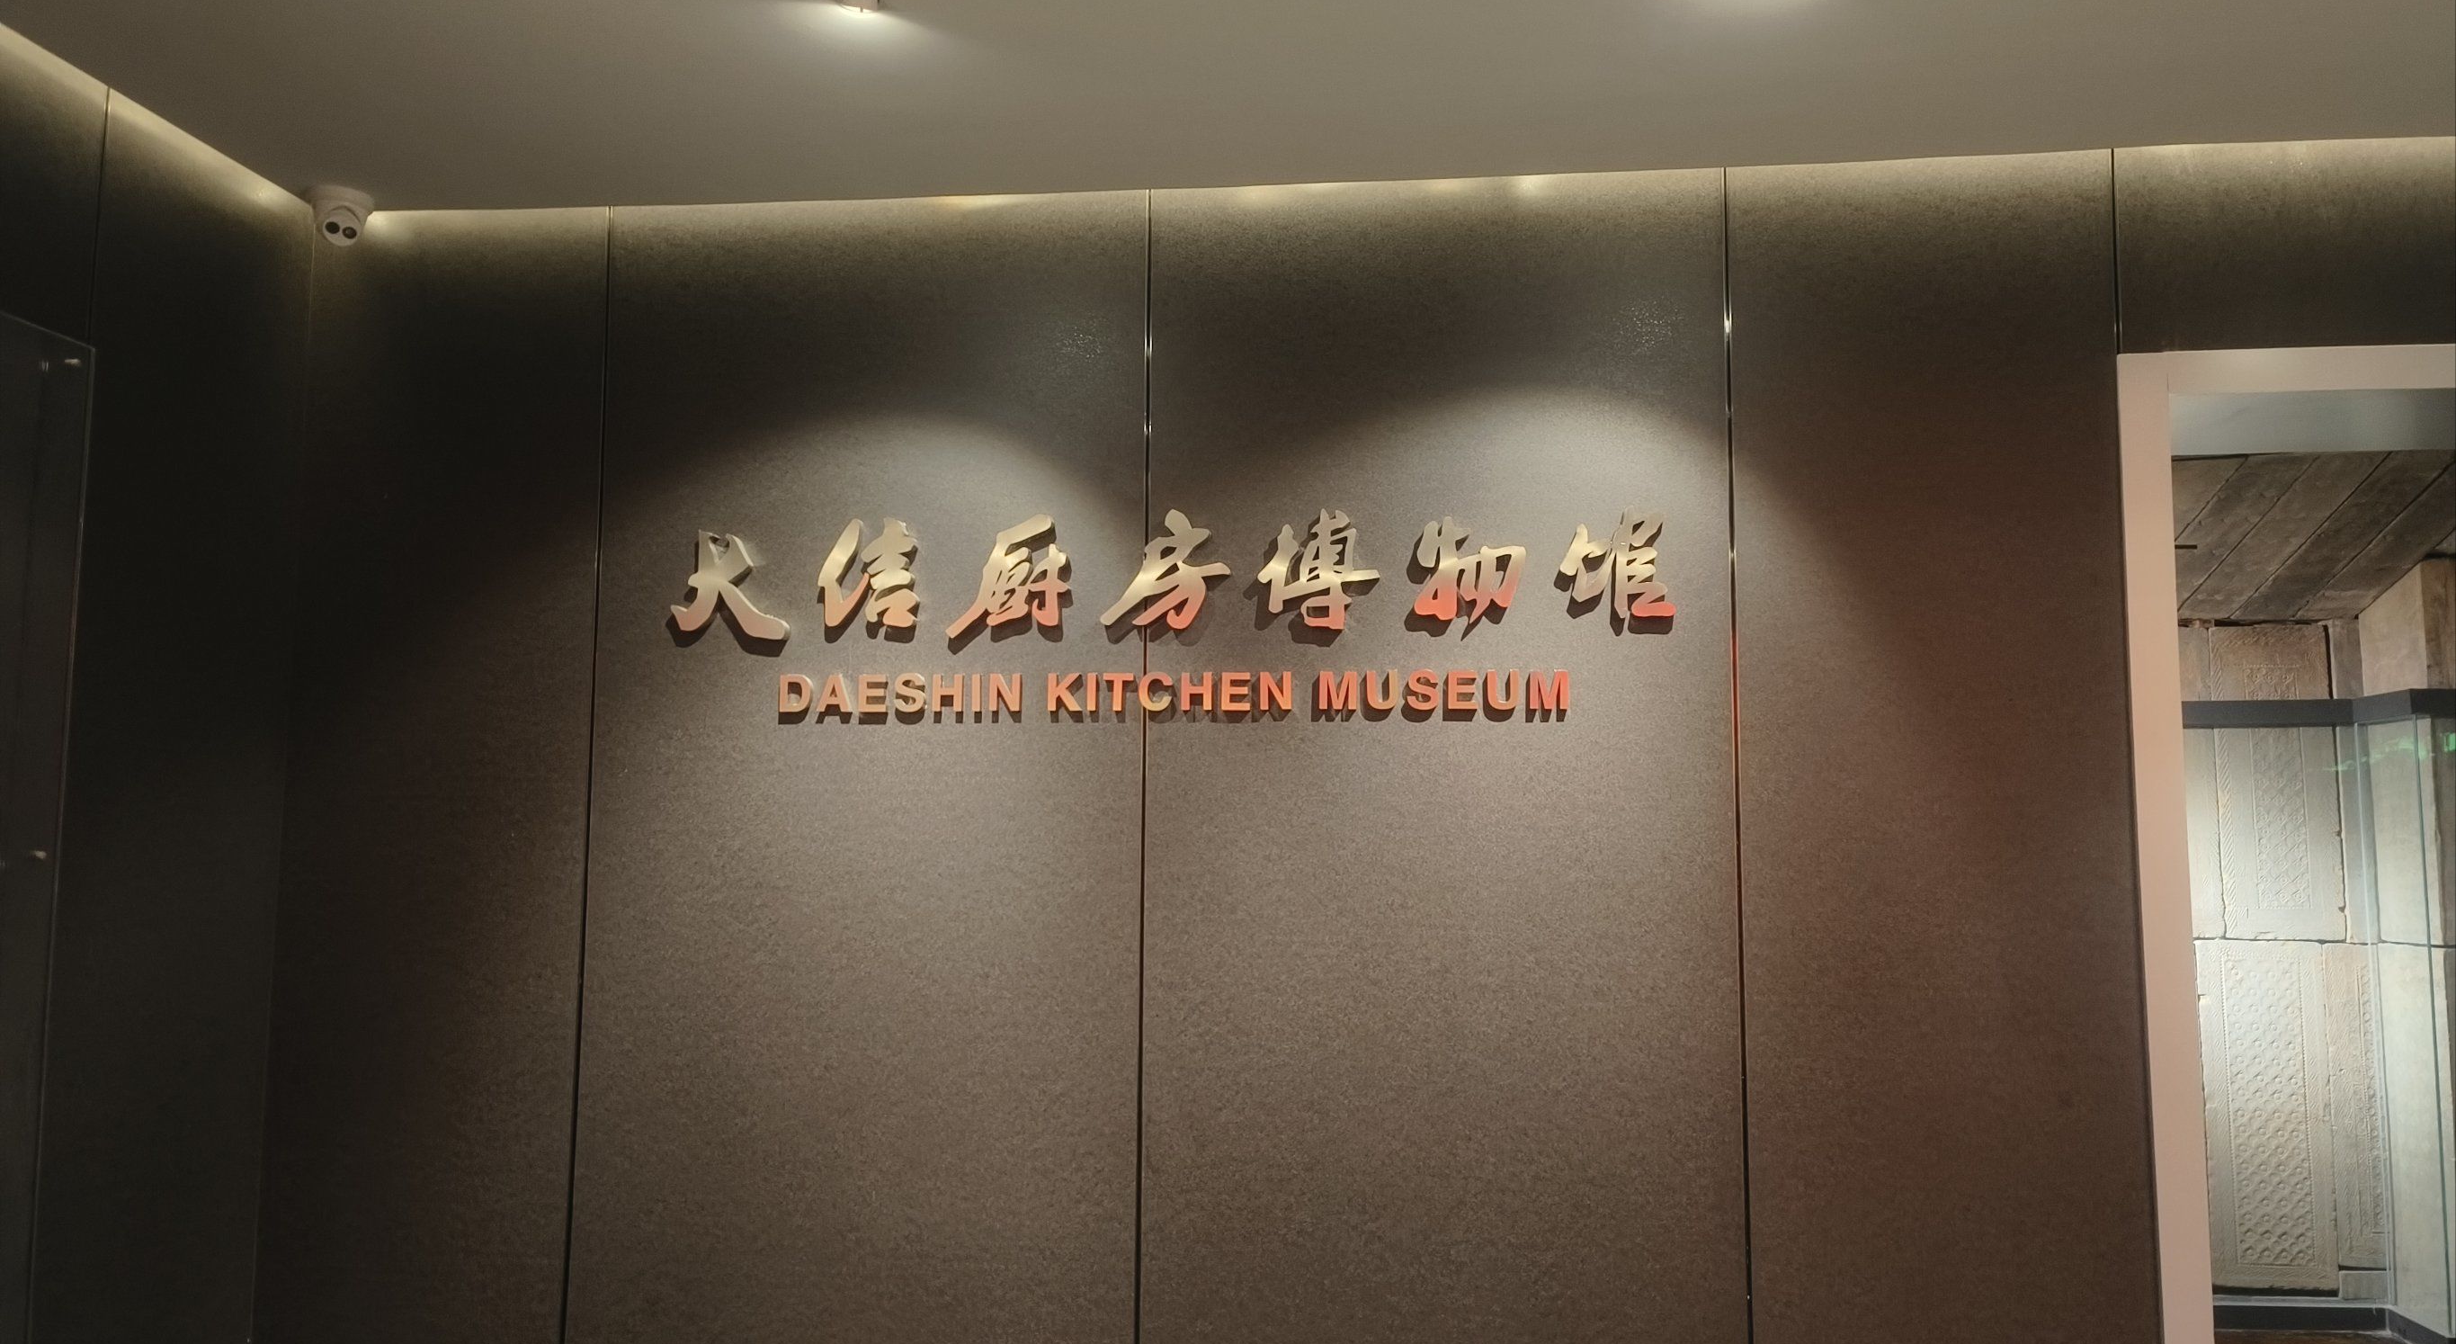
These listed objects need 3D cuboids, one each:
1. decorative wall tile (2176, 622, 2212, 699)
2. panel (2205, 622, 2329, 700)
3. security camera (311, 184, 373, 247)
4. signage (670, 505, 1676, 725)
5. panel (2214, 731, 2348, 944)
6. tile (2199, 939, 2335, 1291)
[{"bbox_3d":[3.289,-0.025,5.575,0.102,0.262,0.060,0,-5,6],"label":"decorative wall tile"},{"bbox_3d":[3.525,-0.026,5.551,0.385,0.262,0.060,0,-5,6],"label":"panel"},{"bbox_3d":[-1.841,-0.946,3.393,0.120,0.100,0.120,3,-6,-29],"label":"security camera"},{"bbox_3d":[-0.140,-0.118,3.333,2.054,0.405,0.045,0,-5,6],"label":"signage"},{"bbox_3d":[3.527,0.543,5.500,0.388,0.717,0.060,0,-5,6],"label":"panel"},{"bbox_3d":[3.446,1.472,5.426,0.396,1.149,0.060,0,-5,6],"label":"tile"}]

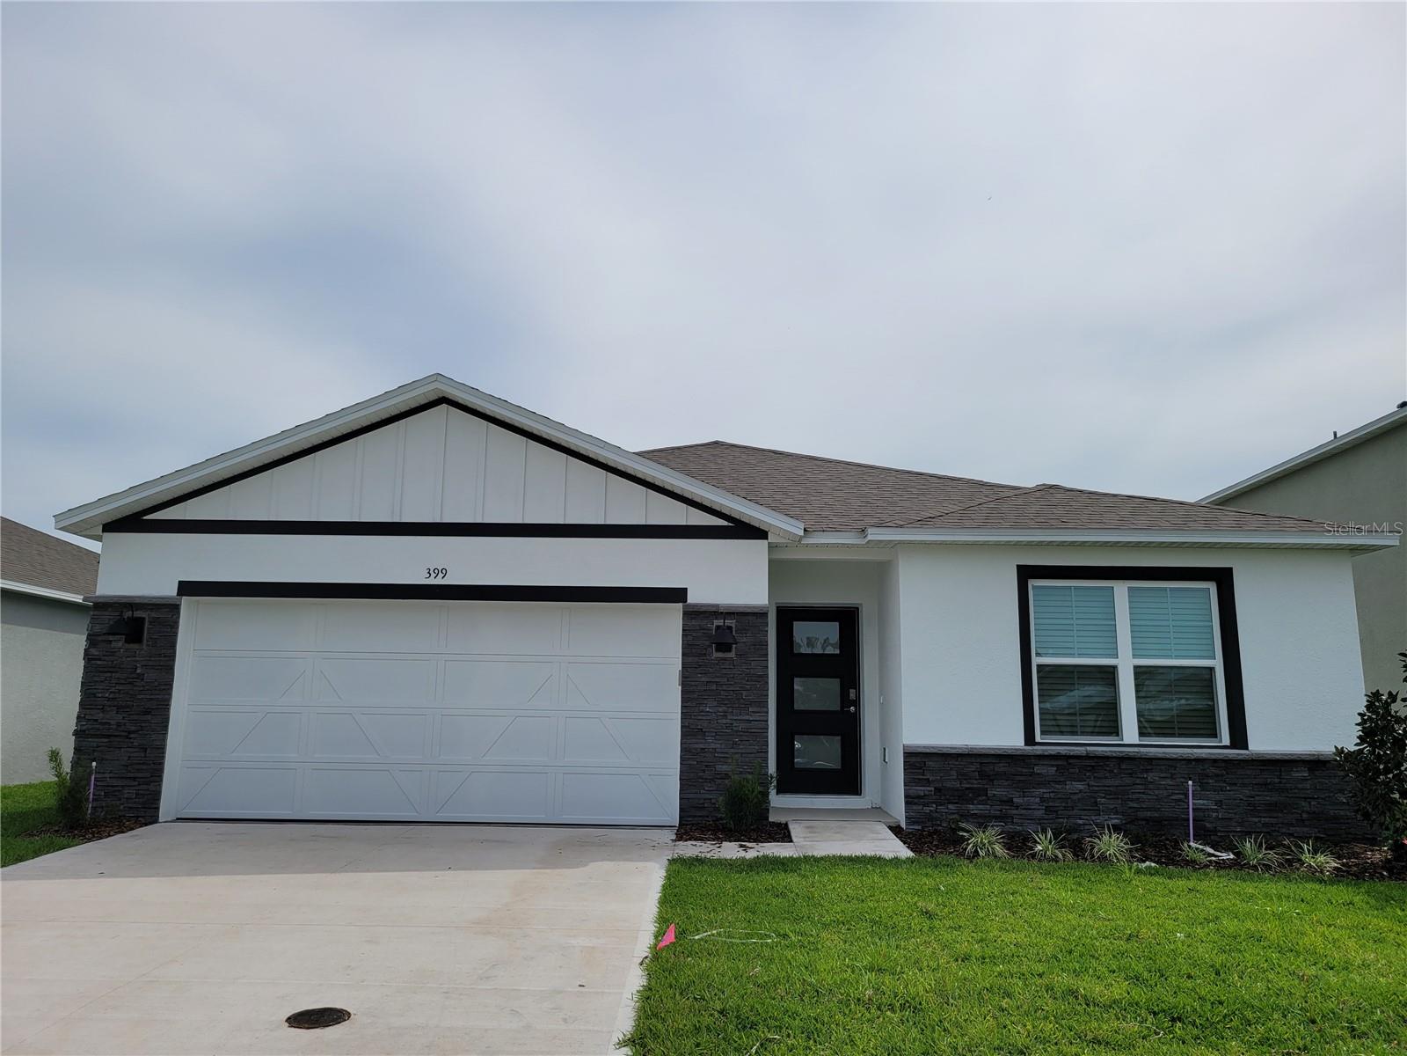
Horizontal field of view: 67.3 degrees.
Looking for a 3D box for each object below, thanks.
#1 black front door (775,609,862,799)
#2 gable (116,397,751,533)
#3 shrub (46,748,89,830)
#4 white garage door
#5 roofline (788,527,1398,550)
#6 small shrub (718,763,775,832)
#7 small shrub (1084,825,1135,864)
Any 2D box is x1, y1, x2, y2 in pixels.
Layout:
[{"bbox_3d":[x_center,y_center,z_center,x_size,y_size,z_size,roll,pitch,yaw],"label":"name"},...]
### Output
[{"bbox_3d":[1.271,1.899,11.663,0.917,2.041,0.080,1,-10,1],"label":"black front door"},{"bbox_3d":[-2.658,-0.624,10.504,6.590,1.444,0.221,1,-10,1],"label":"gable"},{"bbox_3d":[-5.818,2.379,9.663,0.396,0.707,0.401,1,-10,1],"label":"shrub"},{"bbox_3d":[-2.697,1.790,10.334,4.945,2.116,0.160,1,-10,1],"label":"white garage door"},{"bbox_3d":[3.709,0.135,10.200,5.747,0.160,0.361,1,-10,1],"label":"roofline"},{"bbox_3d":[0.393,2.434,9.608,0.512,0.592,0.481,1,-10,1],"label":"small shrub"},{"bbox_3d":[3.312,2.559,8.609,0.431,0.261,0.421,1,-10,1],"label":"small shrub"}]

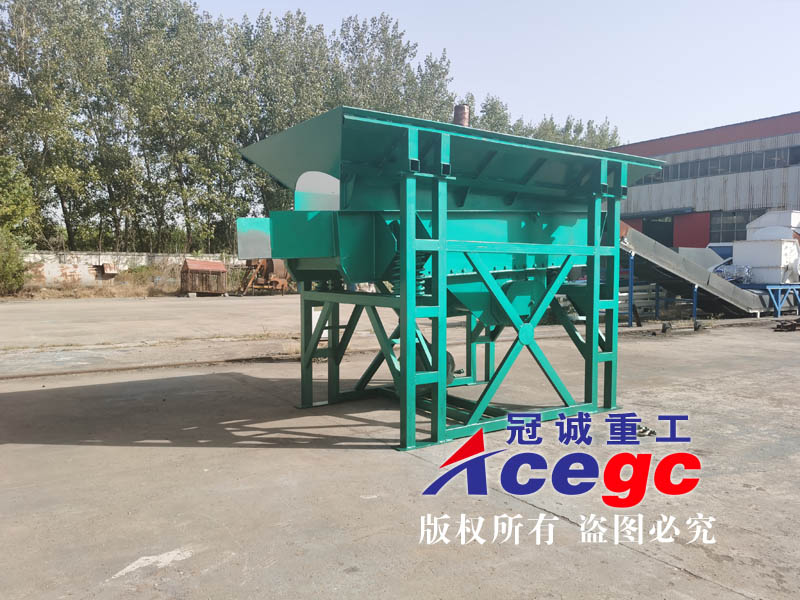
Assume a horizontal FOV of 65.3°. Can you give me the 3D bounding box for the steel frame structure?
[{"bbox_3d":[0.708,-0.131,7.276,3.136,2.784,2.352,-2,3,-35],"label":"steel frame structure"}]

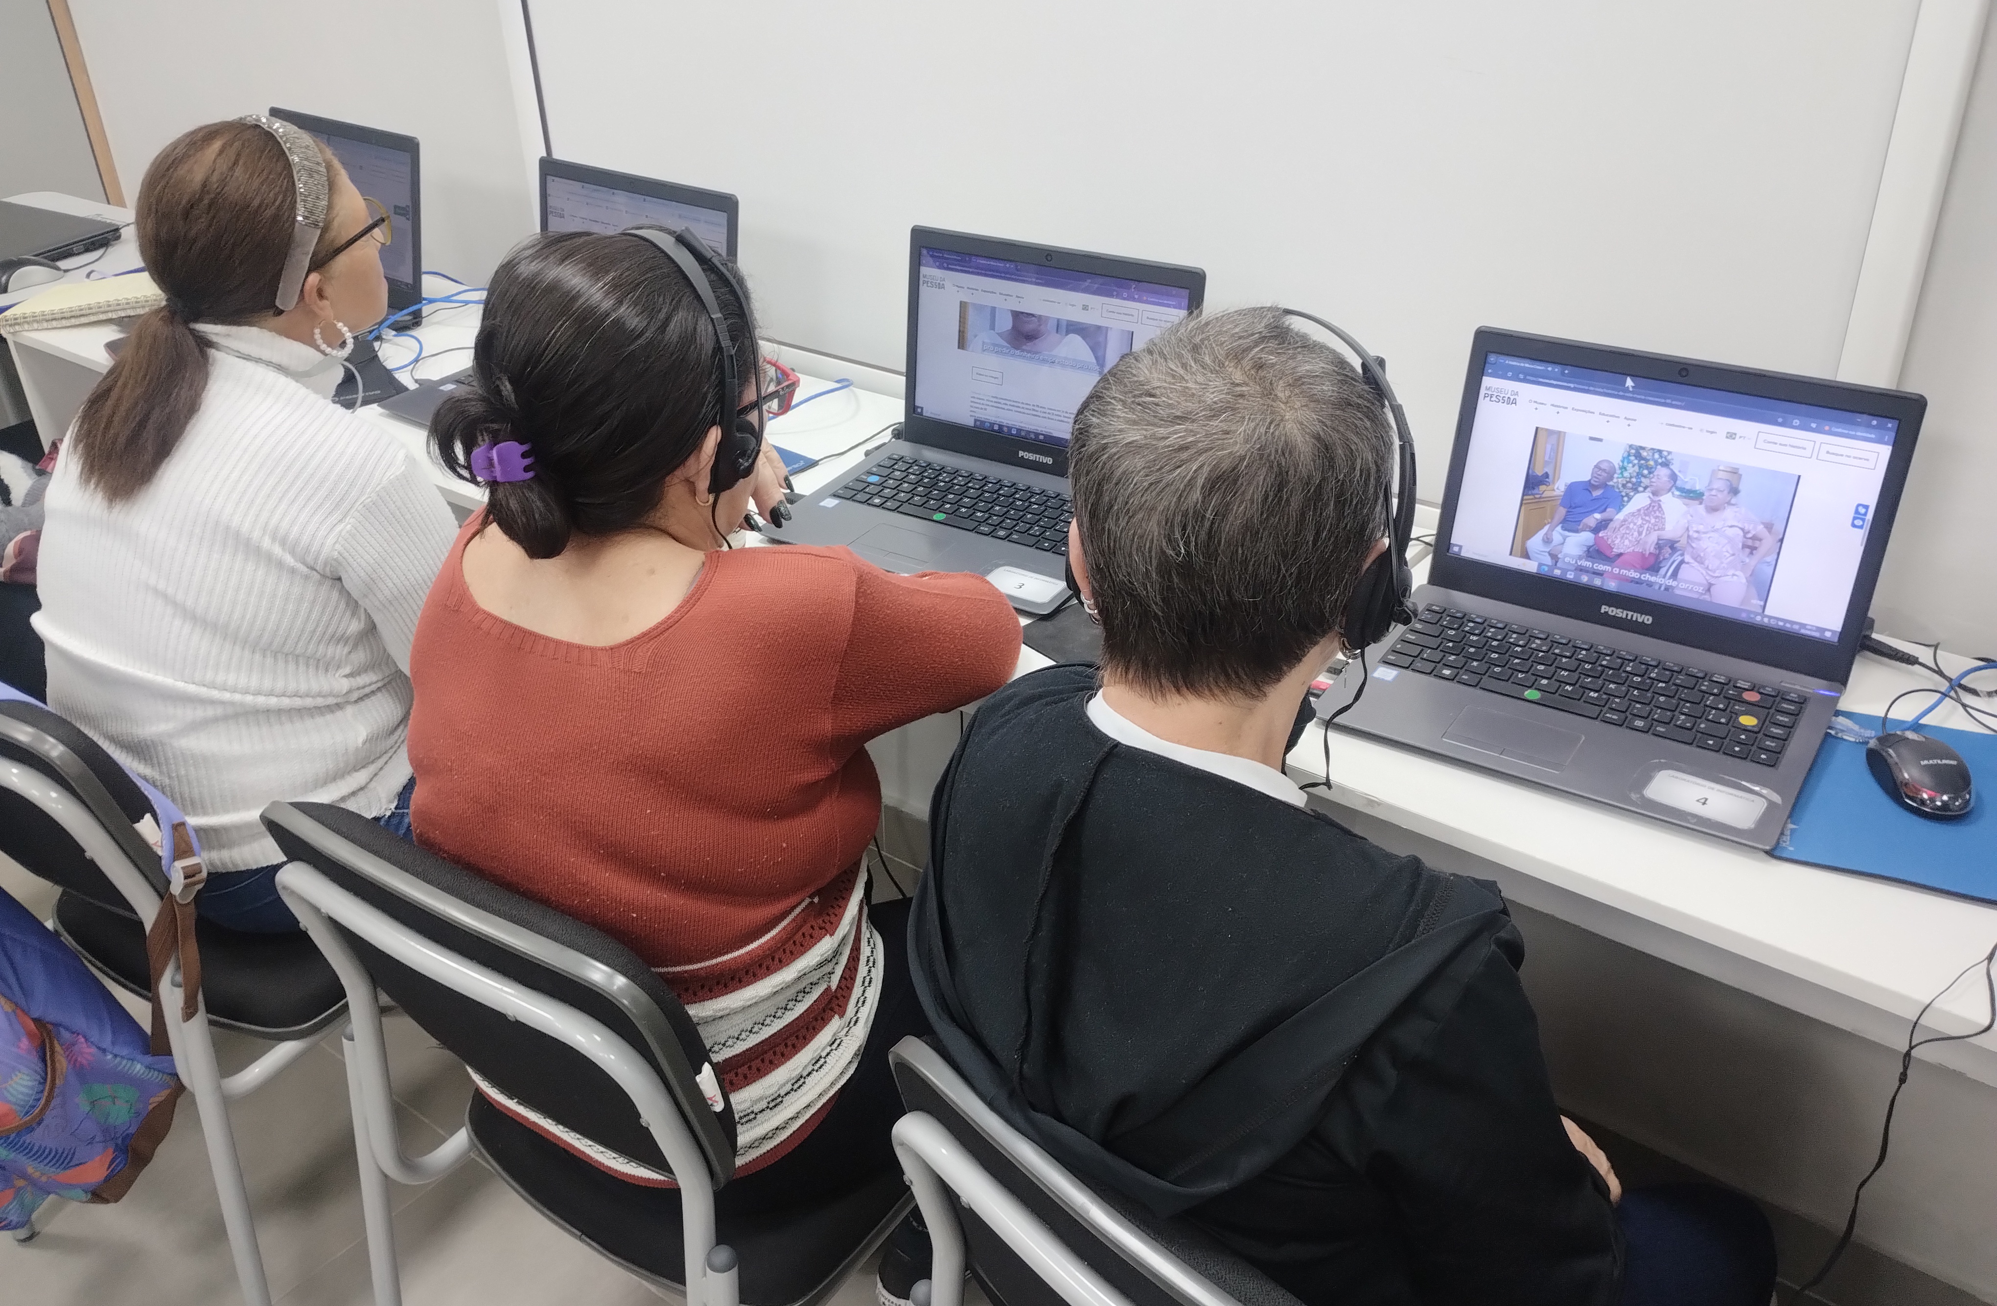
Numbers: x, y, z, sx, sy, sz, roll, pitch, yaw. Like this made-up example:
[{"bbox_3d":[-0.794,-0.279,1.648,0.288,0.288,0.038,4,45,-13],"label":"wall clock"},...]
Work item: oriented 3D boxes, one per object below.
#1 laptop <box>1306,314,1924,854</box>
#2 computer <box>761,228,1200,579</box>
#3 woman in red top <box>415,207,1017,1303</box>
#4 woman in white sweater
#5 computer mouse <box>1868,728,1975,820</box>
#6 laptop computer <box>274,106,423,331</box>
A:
[{"bbox_3d":[0.460,-0.063,1.219,0.338,0.244,0.289,17,35,30],"label":"laptop"},{"bbox_3d":[-0.022,-0.229,1.535,0.338,0.245,0.282,18,35,30],"label":"computer"},{"bbox_3d":[-0.223,0.196,1.391,0.470,1.145,0.620,14,34,25],"label":"woman in red top"},{"bbox_3d":[-0.600,0.054,1.645,0.460,1.160,0.630,18,35,30],"label":"woman in white sweater"},{"bbox_3d":[0.662,0.082,1.159,0.057,0.035,0.093,-1,30,2],"label":"computer mouse"},{"bbox_3d":[-0.971,-0.551,2.155,0.338,0.243,0.294,19,36,31],"label":"laptop computer"}]

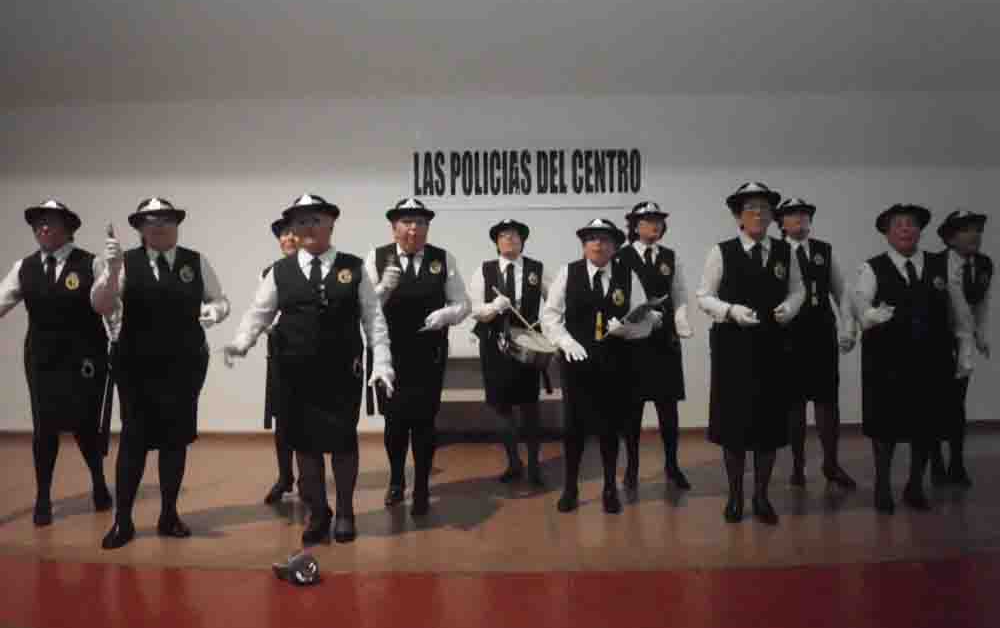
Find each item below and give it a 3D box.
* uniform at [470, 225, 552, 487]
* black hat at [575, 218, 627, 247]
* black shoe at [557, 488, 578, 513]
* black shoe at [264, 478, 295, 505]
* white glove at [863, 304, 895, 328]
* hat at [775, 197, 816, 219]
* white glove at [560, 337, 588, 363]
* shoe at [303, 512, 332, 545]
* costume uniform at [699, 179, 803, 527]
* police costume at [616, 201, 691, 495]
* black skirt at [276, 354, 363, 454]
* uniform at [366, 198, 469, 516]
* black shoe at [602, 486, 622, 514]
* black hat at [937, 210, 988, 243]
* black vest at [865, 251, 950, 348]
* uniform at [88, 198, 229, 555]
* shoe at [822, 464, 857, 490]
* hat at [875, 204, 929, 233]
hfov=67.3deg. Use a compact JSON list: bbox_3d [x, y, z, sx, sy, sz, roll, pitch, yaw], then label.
[{"bbox_3d":[0.058,0.219,4.602,0.500,1.603,0.450,-1,2,0],"label":"uniform"},{"bbox_3d":[0.537,-0.437,3.975,0.255,0.130,0.280,5,1,18],"label":"black hat"},{"bbox_3d":[0.367,1.009,4.068,0.090,0.085,0.235,0,4,10],"label":"black shoe"},{"bbox_3d":[-1.252,0.999,4.270,0.090,0.090,0.240,0,2,15],"label":"black shoe"},{"bbox_3d":[1.924,0.006,3.820,0.170,0.110,0.075,2,4,37],"label":"white glove"},{"bbox_3d":[1.720,-0.611,4.373,0.260,0.125,0.280,-3,1,18],"label":"hat"},{"bbox_3d":[0.374,0.178,3.780,0.100,0.055,0.160,-26,48,-17],"label":"white glove"},{"bbox_3d":[-0.880,1.042,3.634,0.095,0.085,0.240,0,4,6],"label":"shoe"},{"bbox_3d":[1.285,0.204,3.922,0.510,1.700,0.400,0,4,10],"label":"costume uniform"},{"bbox_3d":[0.890,0.185,4.365,0.440,1.671,0.420,0,2,10],"label":"police costume"},{"bbox_3d":[-0.855,0.426,3.559,0.395,0.460,0.330,-1,2,-8],"label":"black skirt"},{"bbox_3d":[-0.433,0.230,4.062,0.520,1.650,0.420,-1,4,-4],"label":"uniform"},{"bbox_3d":[0.604,0.990,4.055,0.090,0.090,0.240,0,2,4],"label":"black shoe"},{"bbox_3d":[2.713,-0.520,4.416,0.255,0.130,0.280,-14,-7,20],"label":"black hat"},{"bbox_3d":[2.178,-0.084,4.040,0.410,0.500,0.290,0,4,12],"label":"black vest"},{"bbox_3d":[-1.619,0.258,3.570,0.610,1.626,0.460,-1,2,-15],"label":"uniform"},{"bbox_3d":[2.016,0.972,4.466,0.085,0.095,0.235,-1,4,-16],"label":"shoe"},{"bbox_3d":[2.112,-0.498,3.940,0.260,0.125,0.280,-8,-10,22],"label":"hat"}]

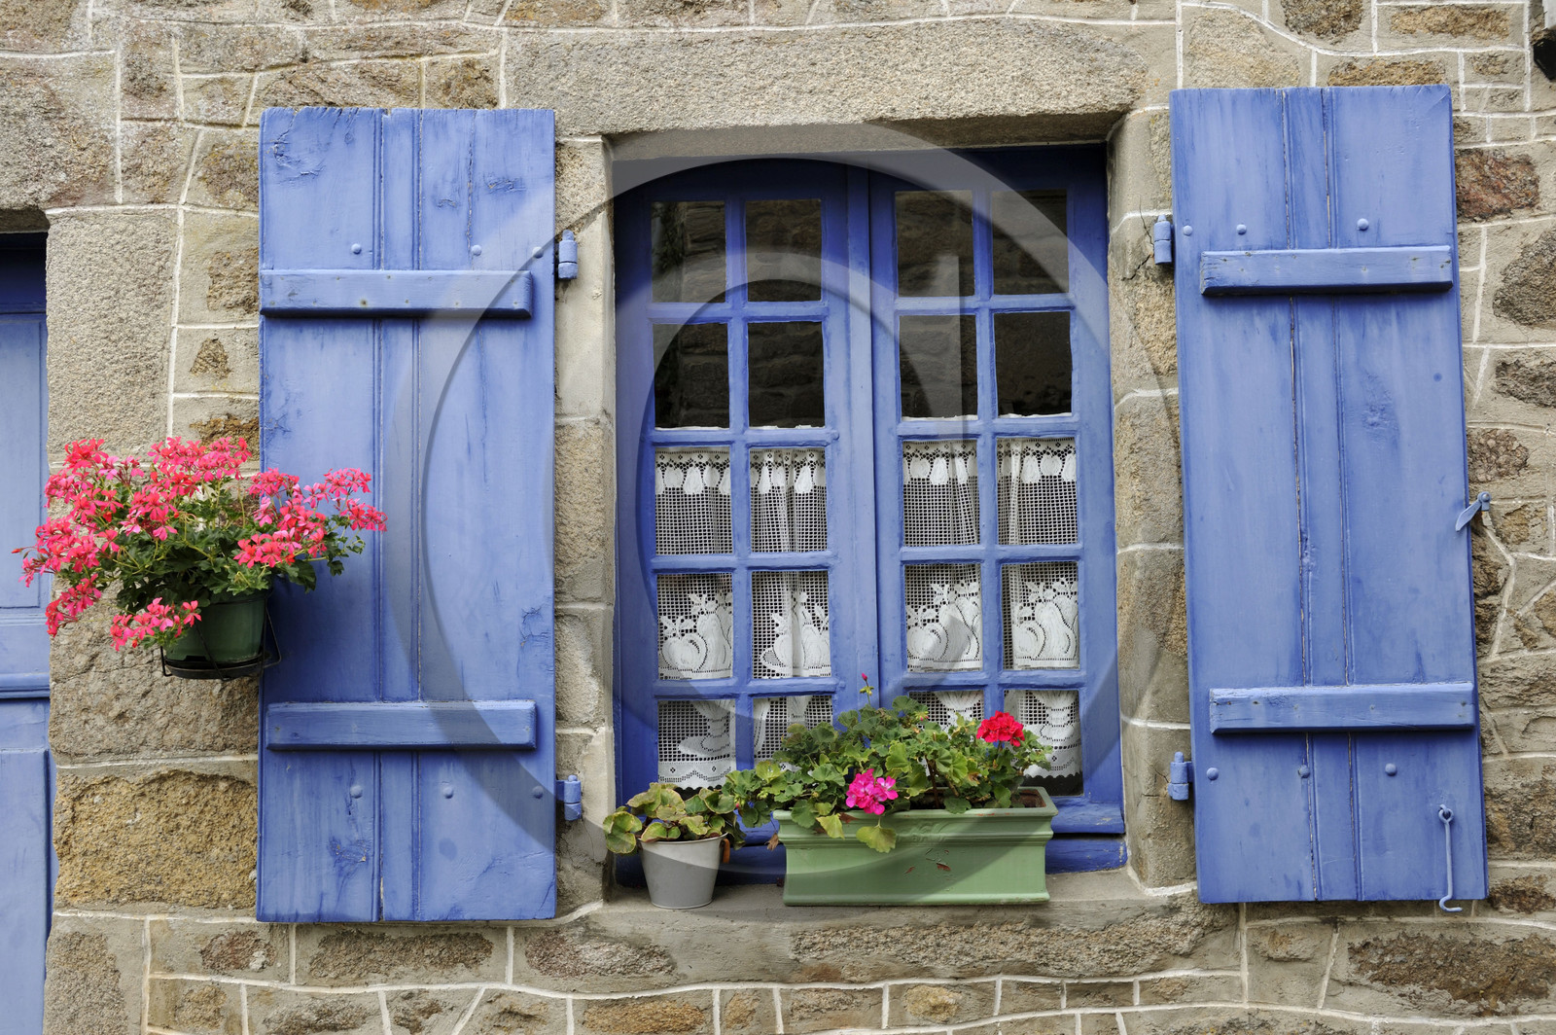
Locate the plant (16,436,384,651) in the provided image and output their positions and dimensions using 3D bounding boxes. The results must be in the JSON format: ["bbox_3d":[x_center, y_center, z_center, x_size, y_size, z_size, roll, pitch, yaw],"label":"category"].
[{"bbox_3d":[-0.976,0.066,2.480,0.610,0.410,0.450,-1,-3,0],"label":"plant"}]

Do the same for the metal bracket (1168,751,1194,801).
[{"bbox_3d":[0.738,0.473,2.690,0.047,0.090,0.038,-1,-3,0],"label":"metal bracket"}]

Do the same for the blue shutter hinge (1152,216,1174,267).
[{"bbox_3d":[0.722,-0.518,2.750,0.038,0.095,0.038,-1,-3,0],"label":"blue shutter hinge"}]

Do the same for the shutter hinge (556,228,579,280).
[{"bbox_3d":[-0.375,-0.466,2.620,0.041,0.092,0.035,-1,-3,1],"label":"shutter hinge"}]

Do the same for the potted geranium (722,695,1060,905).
[{"bbox_3d":[0.206,0.506,2.673,0.601,0.367,0.270,-1,-3,5],"label":"potted geranium"}]

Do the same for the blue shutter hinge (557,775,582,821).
[{"bbox_3d":[-0.365,0.489,2.565,0.049,0.082,0.035,-1,-3,1],"label":"blue shutter hinge"}]

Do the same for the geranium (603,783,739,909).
[{"bbox_3d":[-0.189,0.593,2.662,0.236,0.218,0.230,-1,-3,1],"label":"geranium"}]

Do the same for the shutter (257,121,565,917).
[{"bbox_3d":[-0.649,-0.016,2.572,0.523,1.420,0.050,-1,-3,1],"label":"shutter"}]

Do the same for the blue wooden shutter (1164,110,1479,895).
[{"bbox_3d":[0.957,-0.050,2.558,0.491,1.417,0.050,-1,-3,1],"label":"blue wooden shutter"}]

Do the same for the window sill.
[{"bbox_3d":[0.168,0.754,2.689,1.216,0.164,0.260,-1,-3,1],"label":"window sill"}]

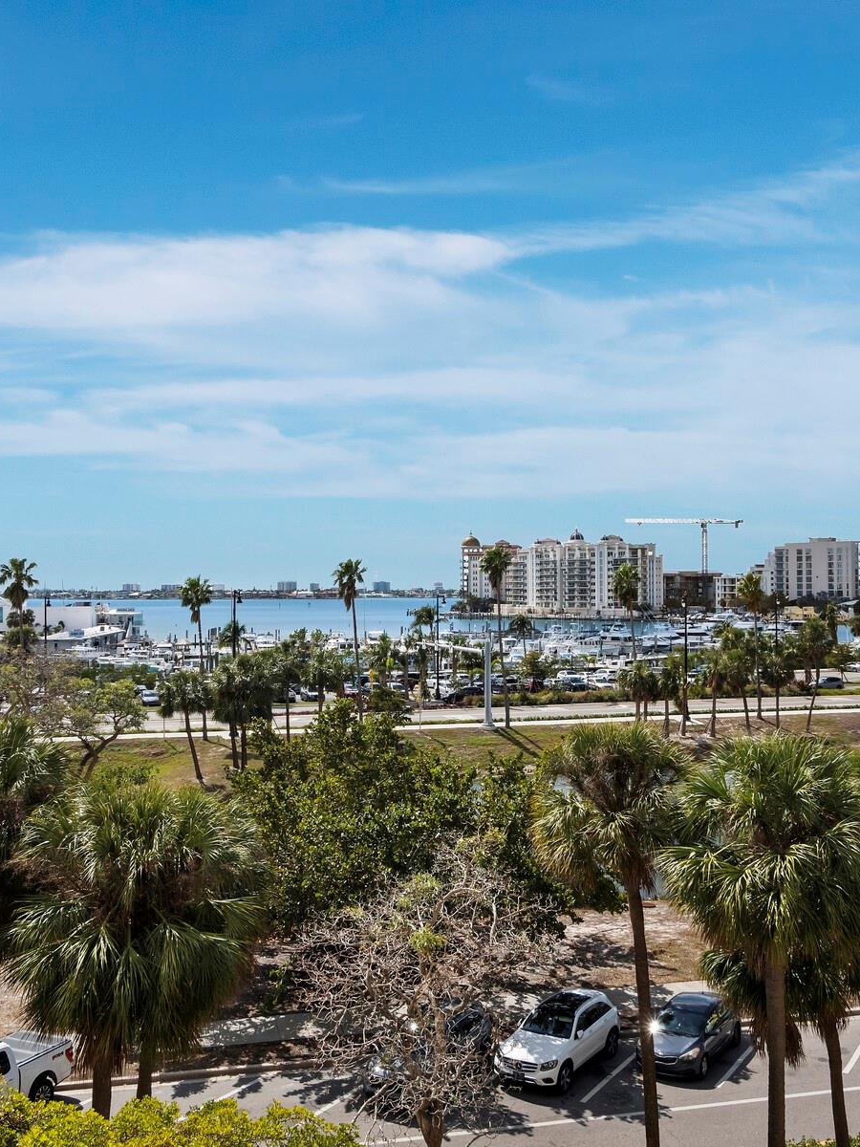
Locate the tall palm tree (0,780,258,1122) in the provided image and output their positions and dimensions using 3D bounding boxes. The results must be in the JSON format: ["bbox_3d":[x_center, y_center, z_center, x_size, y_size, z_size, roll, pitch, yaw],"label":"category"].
[{"bbox_3d":[-5.602,8.687,21.721,4.800,9.400,4.800,0,-1,-14],"label":"tall palm tree"}]

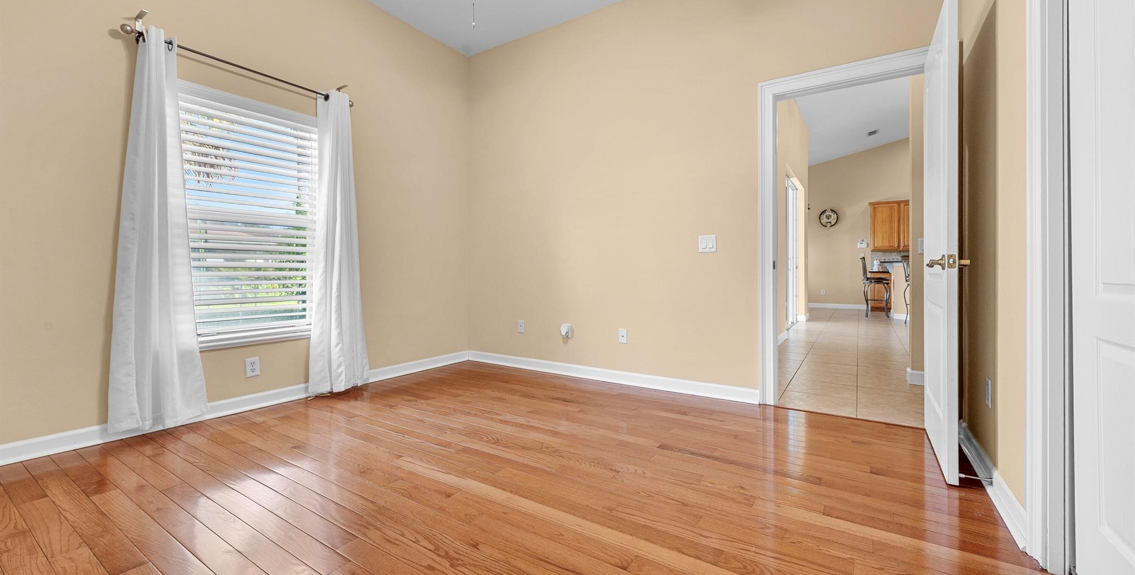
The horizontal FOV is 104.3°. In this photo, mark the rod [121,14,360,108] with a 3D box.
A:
[{"bbox_3d":[-1.962,-1.388,2.784,0.110,0.140,1.250,1,1,33],"label":"rod"}]

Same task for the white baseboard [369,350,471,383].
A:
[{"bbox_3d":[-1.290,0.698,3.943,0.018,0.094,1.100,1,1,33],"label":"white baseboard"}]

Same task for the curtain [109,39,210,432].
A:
[{"bbox_3d":[-2.195,-0.329,2.397,0.140,2.110,0.420,1,1,33],"label":"curtain"}]

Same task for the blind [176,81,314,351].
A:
[{"bbox_3d":[-2.023,-0.424,2.828,0.080,1.550,0.920,1,1,33],"label":"blind"}]

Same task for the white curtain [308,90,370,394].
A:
[{"bbox_3d":[-1.646,-0.340,3.245,0.140,2.130,0.450,1,1,33],"label":"white curtain"}]

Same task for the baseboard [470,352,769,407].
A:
[{"bbox_3d":[0.153,0.708,3.671,2.710,0.094,0.018,1,1,33],"label":"baseboard"}]

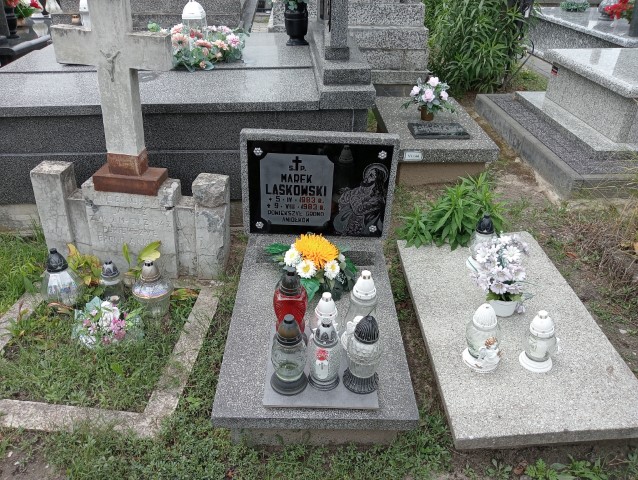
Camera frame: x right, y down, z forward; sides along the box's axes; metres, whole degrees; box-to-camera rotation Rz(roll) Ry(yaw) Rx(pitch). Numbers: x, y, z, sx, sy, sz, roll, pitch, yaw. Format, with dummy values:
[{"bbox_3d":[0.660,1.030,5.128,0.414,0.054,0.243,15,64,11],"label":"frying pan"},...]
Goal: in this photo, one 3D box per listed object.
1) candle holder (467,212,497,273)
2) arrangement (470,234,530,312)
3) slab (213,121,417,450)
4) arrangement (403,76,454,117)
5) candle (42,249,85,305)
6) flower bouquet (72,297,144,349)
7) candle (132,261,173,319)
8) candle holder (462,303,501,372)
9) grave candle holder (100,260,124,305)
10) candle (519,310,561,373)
[{"bbox_3d":[0.758,0.004,2.380,0.128,0.264,0.128,-1,32,1],"label":"candle holder"},{"bbox_3d":[0.722,0.140,2.090,0.235,0.300,0.220,-1,32,1],"label":"arrangement"},{"bbox_3d":[-0.009,0.102,1.968,0.660,0.685,1.090,1,31,-1],"label":"slab"},{"bbox_3d":[0.772,-1.006,3.660,0.355,0.295,0.310,1,31,-1],"label":"arrangement"},{"bbox_3d":[-1.070,0.150,2.132,0.175,0.260,0.175,1,31,-1],"label":"candle"},{"bbox_3d":[-0.817,0.303,2.018,0.270,0.145,0.200,1,31,-1],"label":"flower bouquet"},{"bbox_3d":[-0.669,0.195,2.090,0.170,0.250,0.170,1,31,-1],"label":"candle"},{"bbox_3d":[0.593,0.340,1.865,0.138,0.270,0.138,-1,32,1],"label":"candle holder"},{"bbox_3d":[-0.859,0.178,2.140,0.100,0.215,0.100,1,31,-1],"label":"grave candle holder"},{"bbox_3d":[0.792,0.350,1.856,0.135,0.238,0.130,-4,32,-4],"label":"candle"}]

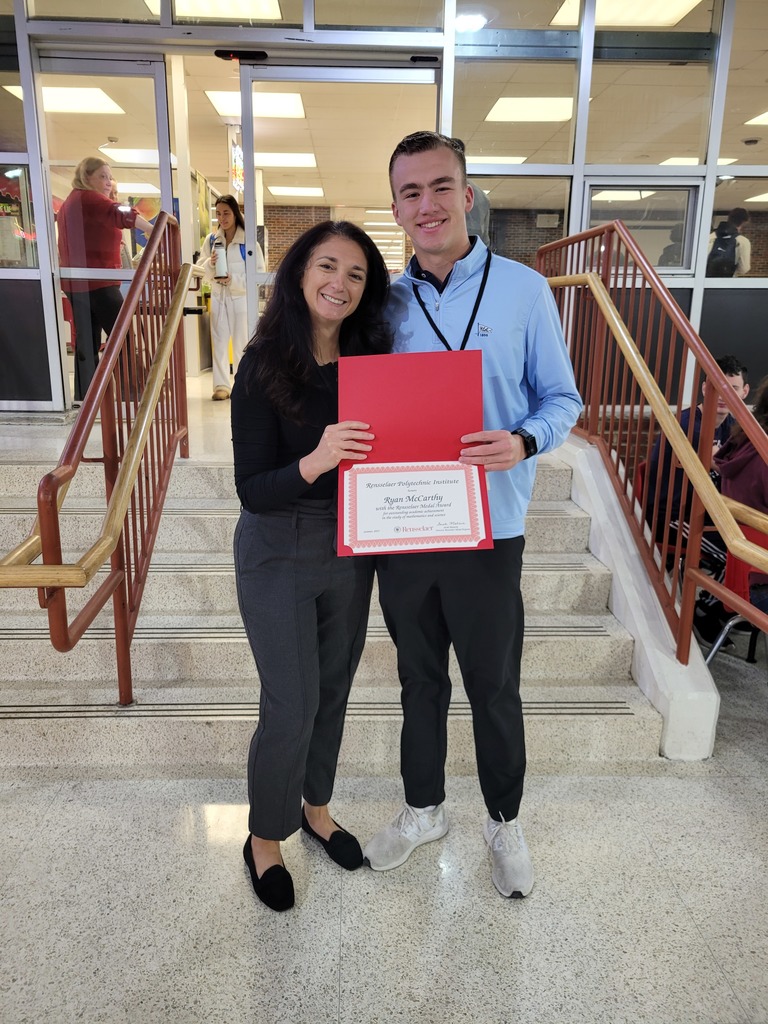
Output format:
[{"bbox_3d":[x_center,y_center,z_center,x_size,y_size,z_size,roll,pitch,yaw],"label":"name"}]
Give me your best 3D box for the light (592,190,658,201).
[{"bbox_3d":[5.381,-7.159,17.372,1.200,0.100,1.200,0,14,-2],"label":"light"}]

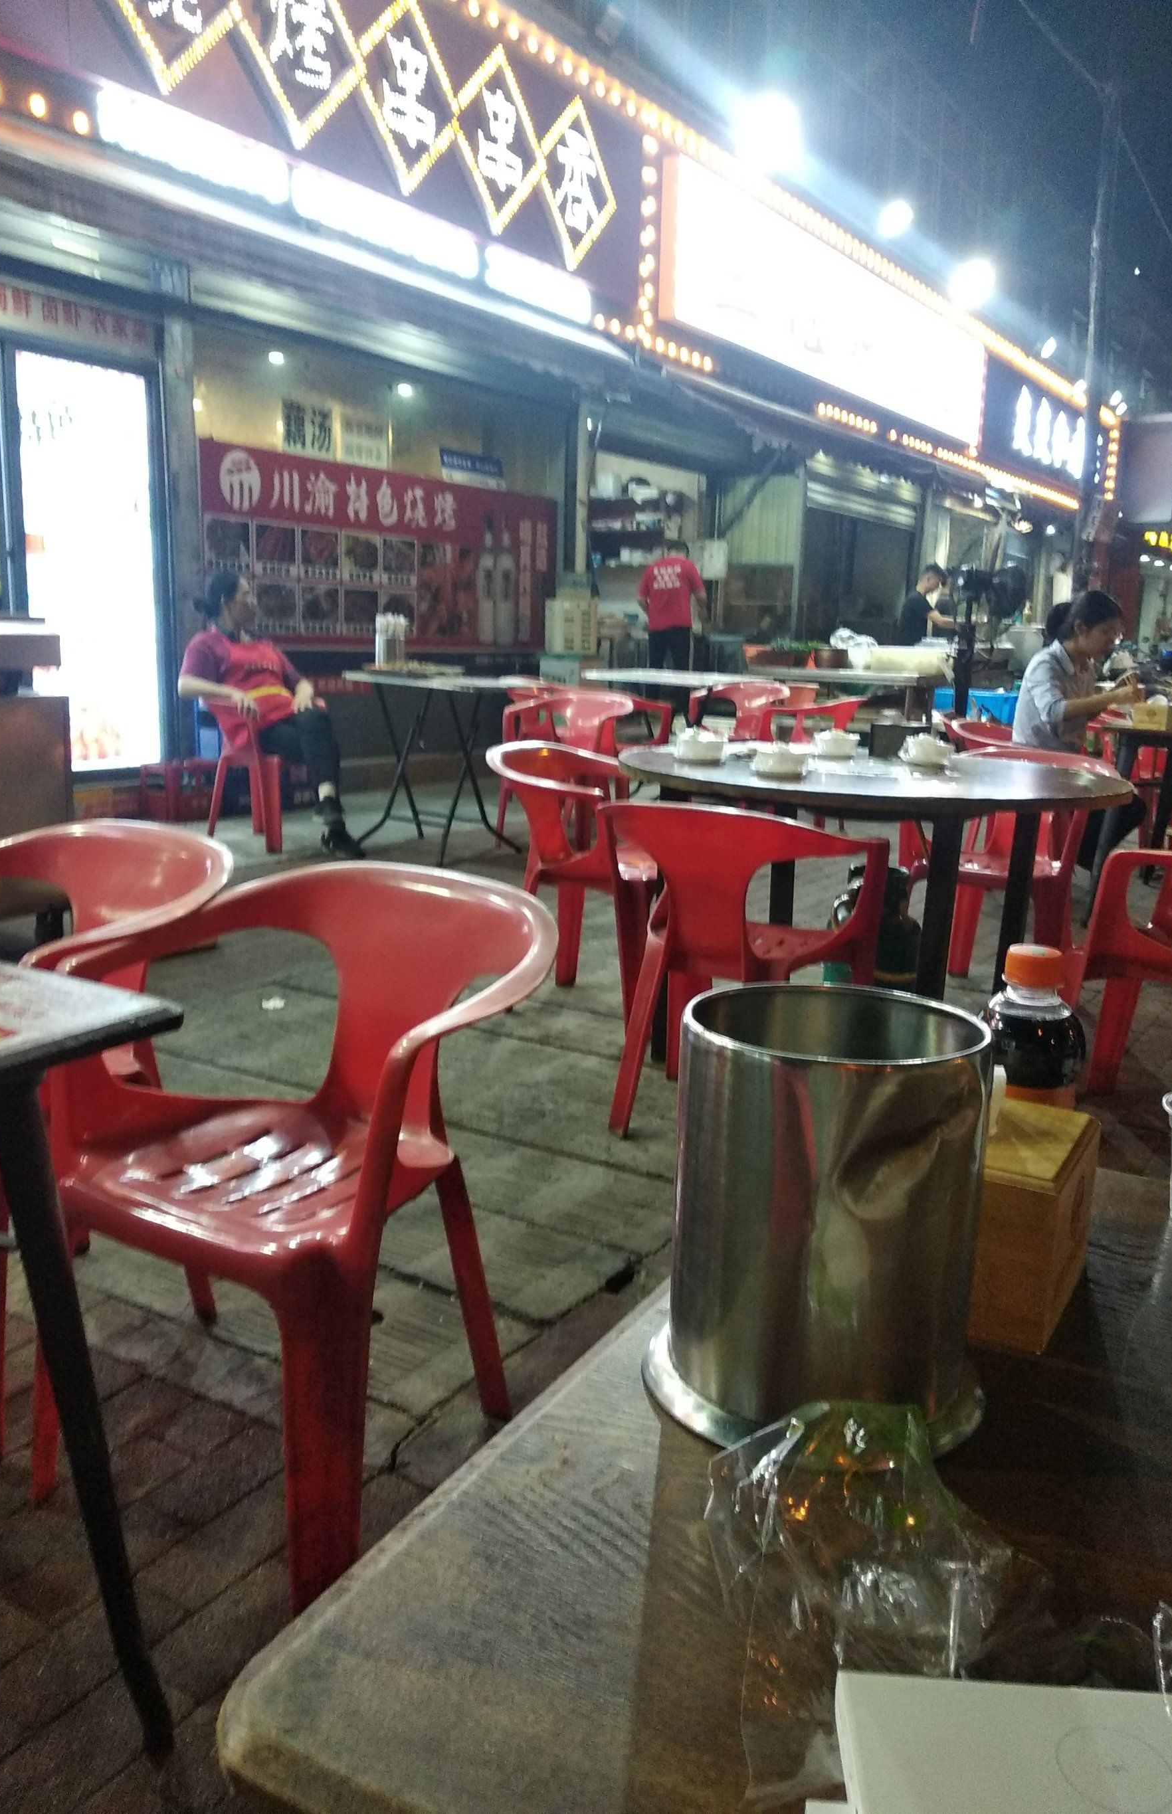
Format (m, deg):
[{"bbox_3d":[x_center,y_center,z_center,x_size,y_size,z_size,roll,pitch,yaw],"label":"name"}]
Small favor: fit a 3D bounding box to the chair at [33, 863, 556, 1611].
[{"bbox_3d":[-0.354,0.348,1.803,0.600,0.730,0.585,7,13,27],"label":"chair"}]

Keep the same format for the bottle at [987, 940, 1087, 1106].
[{"bbox_3d":[0.246,0.102,0.767,0.060,0.160,0.060,1,11,0],"label":"bottle"}]

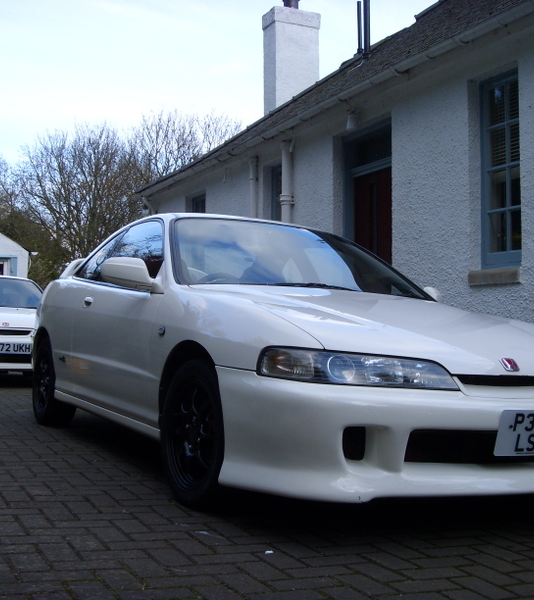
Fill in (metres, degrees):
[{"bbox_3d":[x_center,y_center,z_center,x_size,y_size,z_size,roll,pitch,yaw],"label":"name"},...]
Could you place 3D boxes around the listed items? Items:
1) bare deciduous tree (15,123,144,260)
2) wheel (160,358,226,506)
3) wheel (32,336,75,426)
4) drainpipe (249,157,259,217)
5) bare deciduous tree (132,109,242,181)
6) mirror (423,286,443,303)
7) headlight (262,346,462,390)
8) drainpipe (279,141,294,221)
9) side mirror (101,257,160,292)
[{"bbox_3d":[-6.039,-1.986,22.825,4.200,7.305,4.200,0,-3,0],"label":"bare deciduous tree"},{"bbox_3d":[-0.218,0.503,2.784,0.200,0.580,0.580,4,-4,-29],"label":"wheel"},{"bbox_3d":[-1.494,0.579,5.072,0.200,0.580,0.580,4,-4,-29],"label":"wheel"},{"bbox_3d":[-0.168,-0.333,8.971,0.125,2.935,0.095,2,-3,-29],"label":"drainpipe"},{"bbox_3d":[-2.836,-2.463,25.788,4.500,8.840,4.500,0,-3,0],"label":"bare deciduous tree"},{"bbox_3d":[0.958,-0.001,4.140,0.230,0.155,0.170,4,-4,-29],"label":"mirror"},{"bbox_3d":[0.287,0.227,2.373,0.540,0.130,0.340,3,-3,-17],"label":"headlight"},{"bbox_3d":[0.224,-0.365,8.242,0.155,2.951,0.125,2,-3,-29],"label":"drainpipe"},{"bbox_3d":[-0.617,-0.112,3.265,0.230,0.155,0.170,4,-4,-29],"label":"side mirror"}]

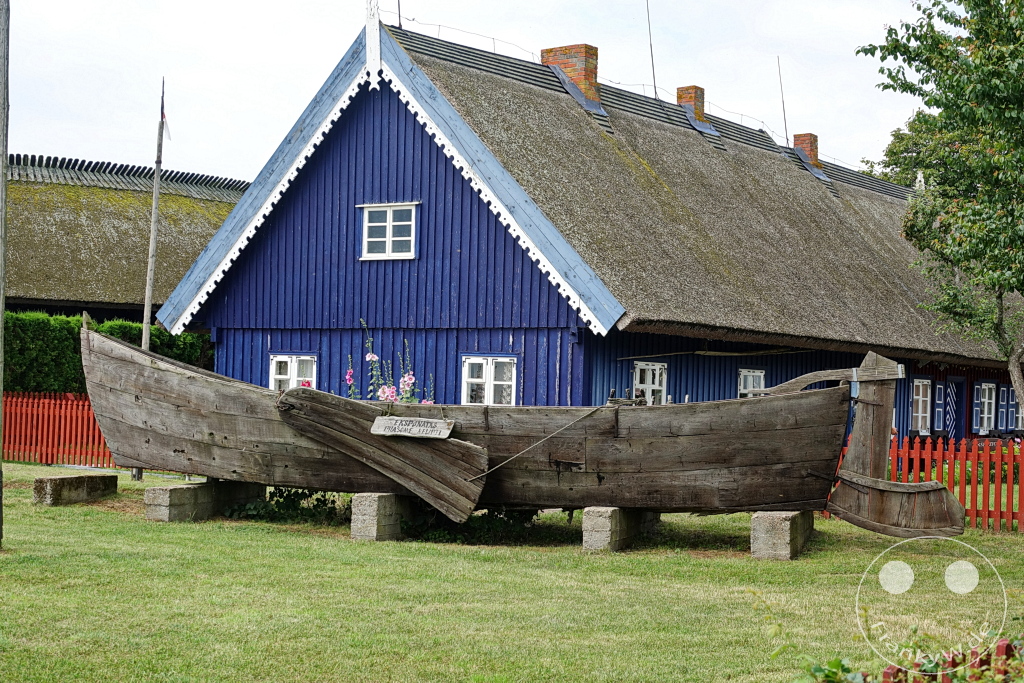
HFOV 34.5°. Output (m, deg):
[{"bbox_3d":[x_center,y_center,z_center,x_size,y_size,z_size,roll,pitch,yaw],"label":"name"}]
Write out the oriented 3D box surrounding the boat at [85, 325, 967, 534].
[{"bbox_3d":[-0.387,0.864,18.046,10.400,1.950,2.400,1,-2,21],"label":"boat"}]

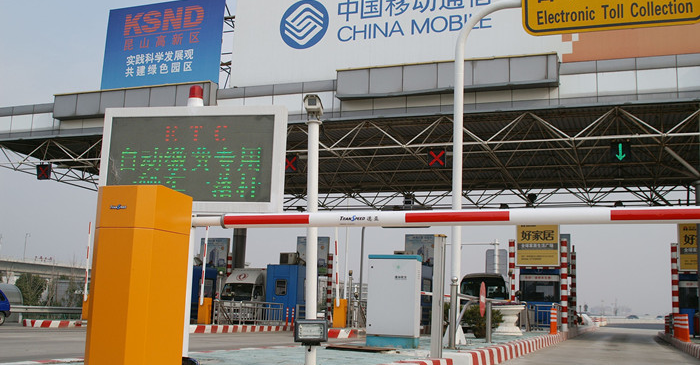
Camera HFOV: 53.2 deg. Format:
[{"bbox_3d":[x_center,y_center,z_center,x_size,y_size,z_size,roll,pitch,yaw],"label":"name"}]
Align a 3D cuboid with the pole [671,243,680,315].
[{"bbox_3d":[11.120,3.661,23.881,0.215,3.200,0.215,-1,-11,21],"label":"pole"}]

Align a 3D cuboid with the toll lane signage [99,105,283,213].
[{"bbox_3d":[-1.364,-0.199,6.059,1.620,0.900,0.130,0,-10,11],"label":"toll lane signage"}]

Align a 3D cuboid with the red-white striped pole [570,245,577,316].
[{"bbox_3d":[9.358,4.462,29.182,0.210,3.350,0.210,-1,-11,21],"label":"red-white striped pole"}]

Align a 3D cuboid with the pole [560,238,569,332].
[{"bbox_3d":[7.741,3.700,25.163,0.215,3.305,0.215,-1,-11,21],"label":"pole"}]

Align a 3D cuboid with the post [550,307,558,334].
[{"bbox_3d":[6.077,4.134,20.818,0.190,0.766,0.190,-1,-11,21],"label":"post"}]

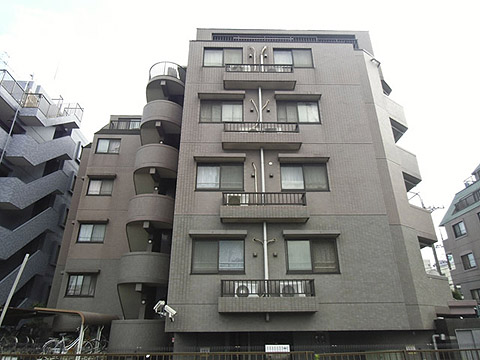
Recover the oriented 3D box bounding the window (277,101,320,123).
[{"bbox_3d":[2.338,-2.663,13.257,1.686,1.128,0.157,0,-25,-1],"label":"window"}]

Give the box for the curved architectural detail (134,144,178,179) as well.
[{"bbox_3d":[-4.476,-0.993,17.911,2.468,1.346,1.408,0,-25,-1],"label":"curved architectural detail"}]

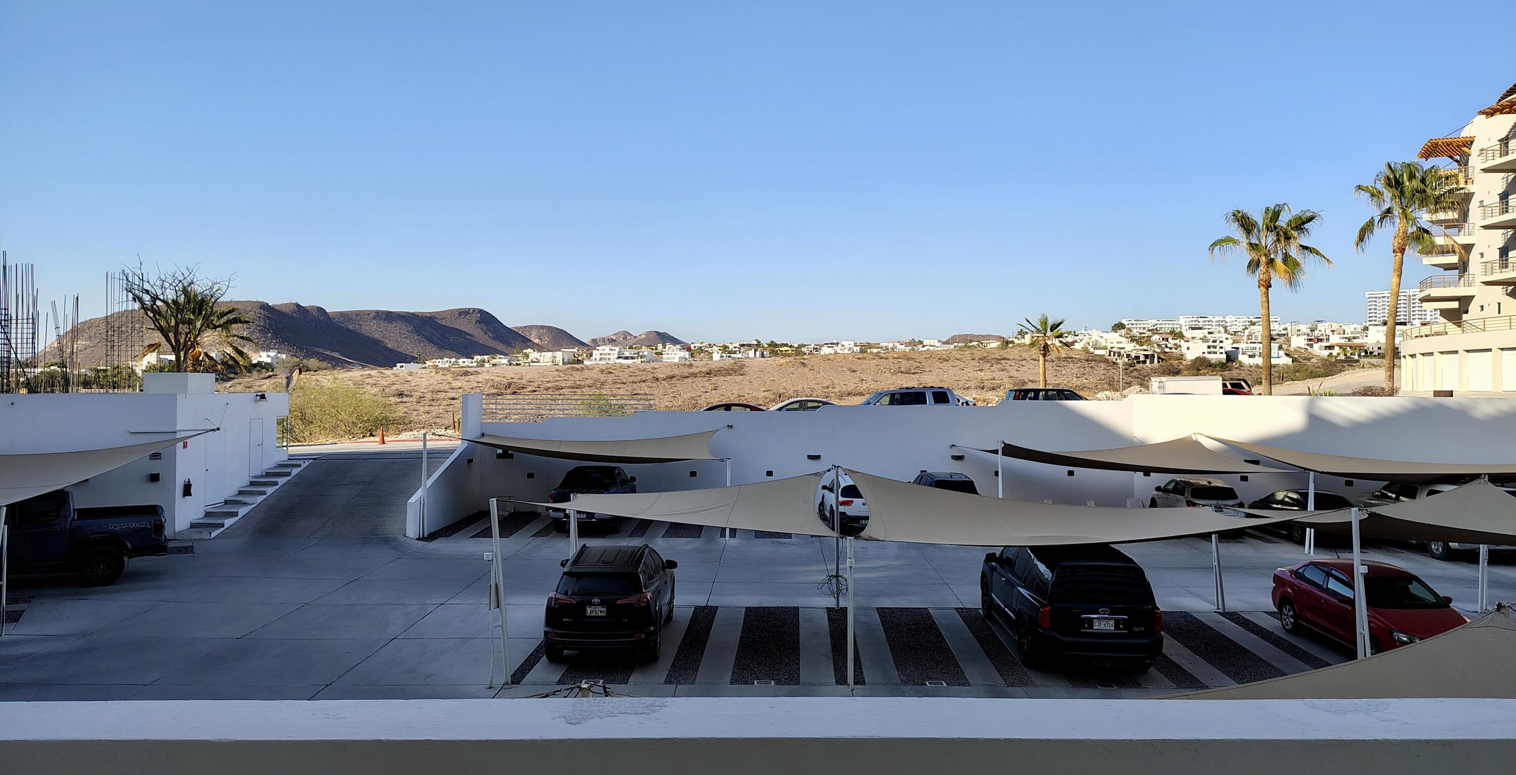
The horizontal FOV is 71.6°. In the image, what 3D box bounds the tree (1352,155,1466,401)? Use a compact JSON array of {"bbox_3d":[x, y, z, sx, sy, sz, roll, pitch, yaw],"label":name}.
[{"bbox_3d":[26.338,-4.336,42.500,4.400,9.570,4.300,0,0,0],"label":"tree"}]

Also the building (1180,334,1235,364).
[{"bbox_3d":[200.445,-17.211,470.000,16.000,12.000,13.000,0,0,-6],"label":"building"}]

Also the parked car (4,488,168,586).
[{"bbox_3d":[-15.744,3.279,22.640,5.360,1.920,2.030,0,1,-25],"label":"parked car"}]

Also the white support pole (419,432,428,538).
[{"bbox_3d":[-9.058,2.693,28.604,0.100,2.875,0.100,1,1,0],"label":"white support pole"}]

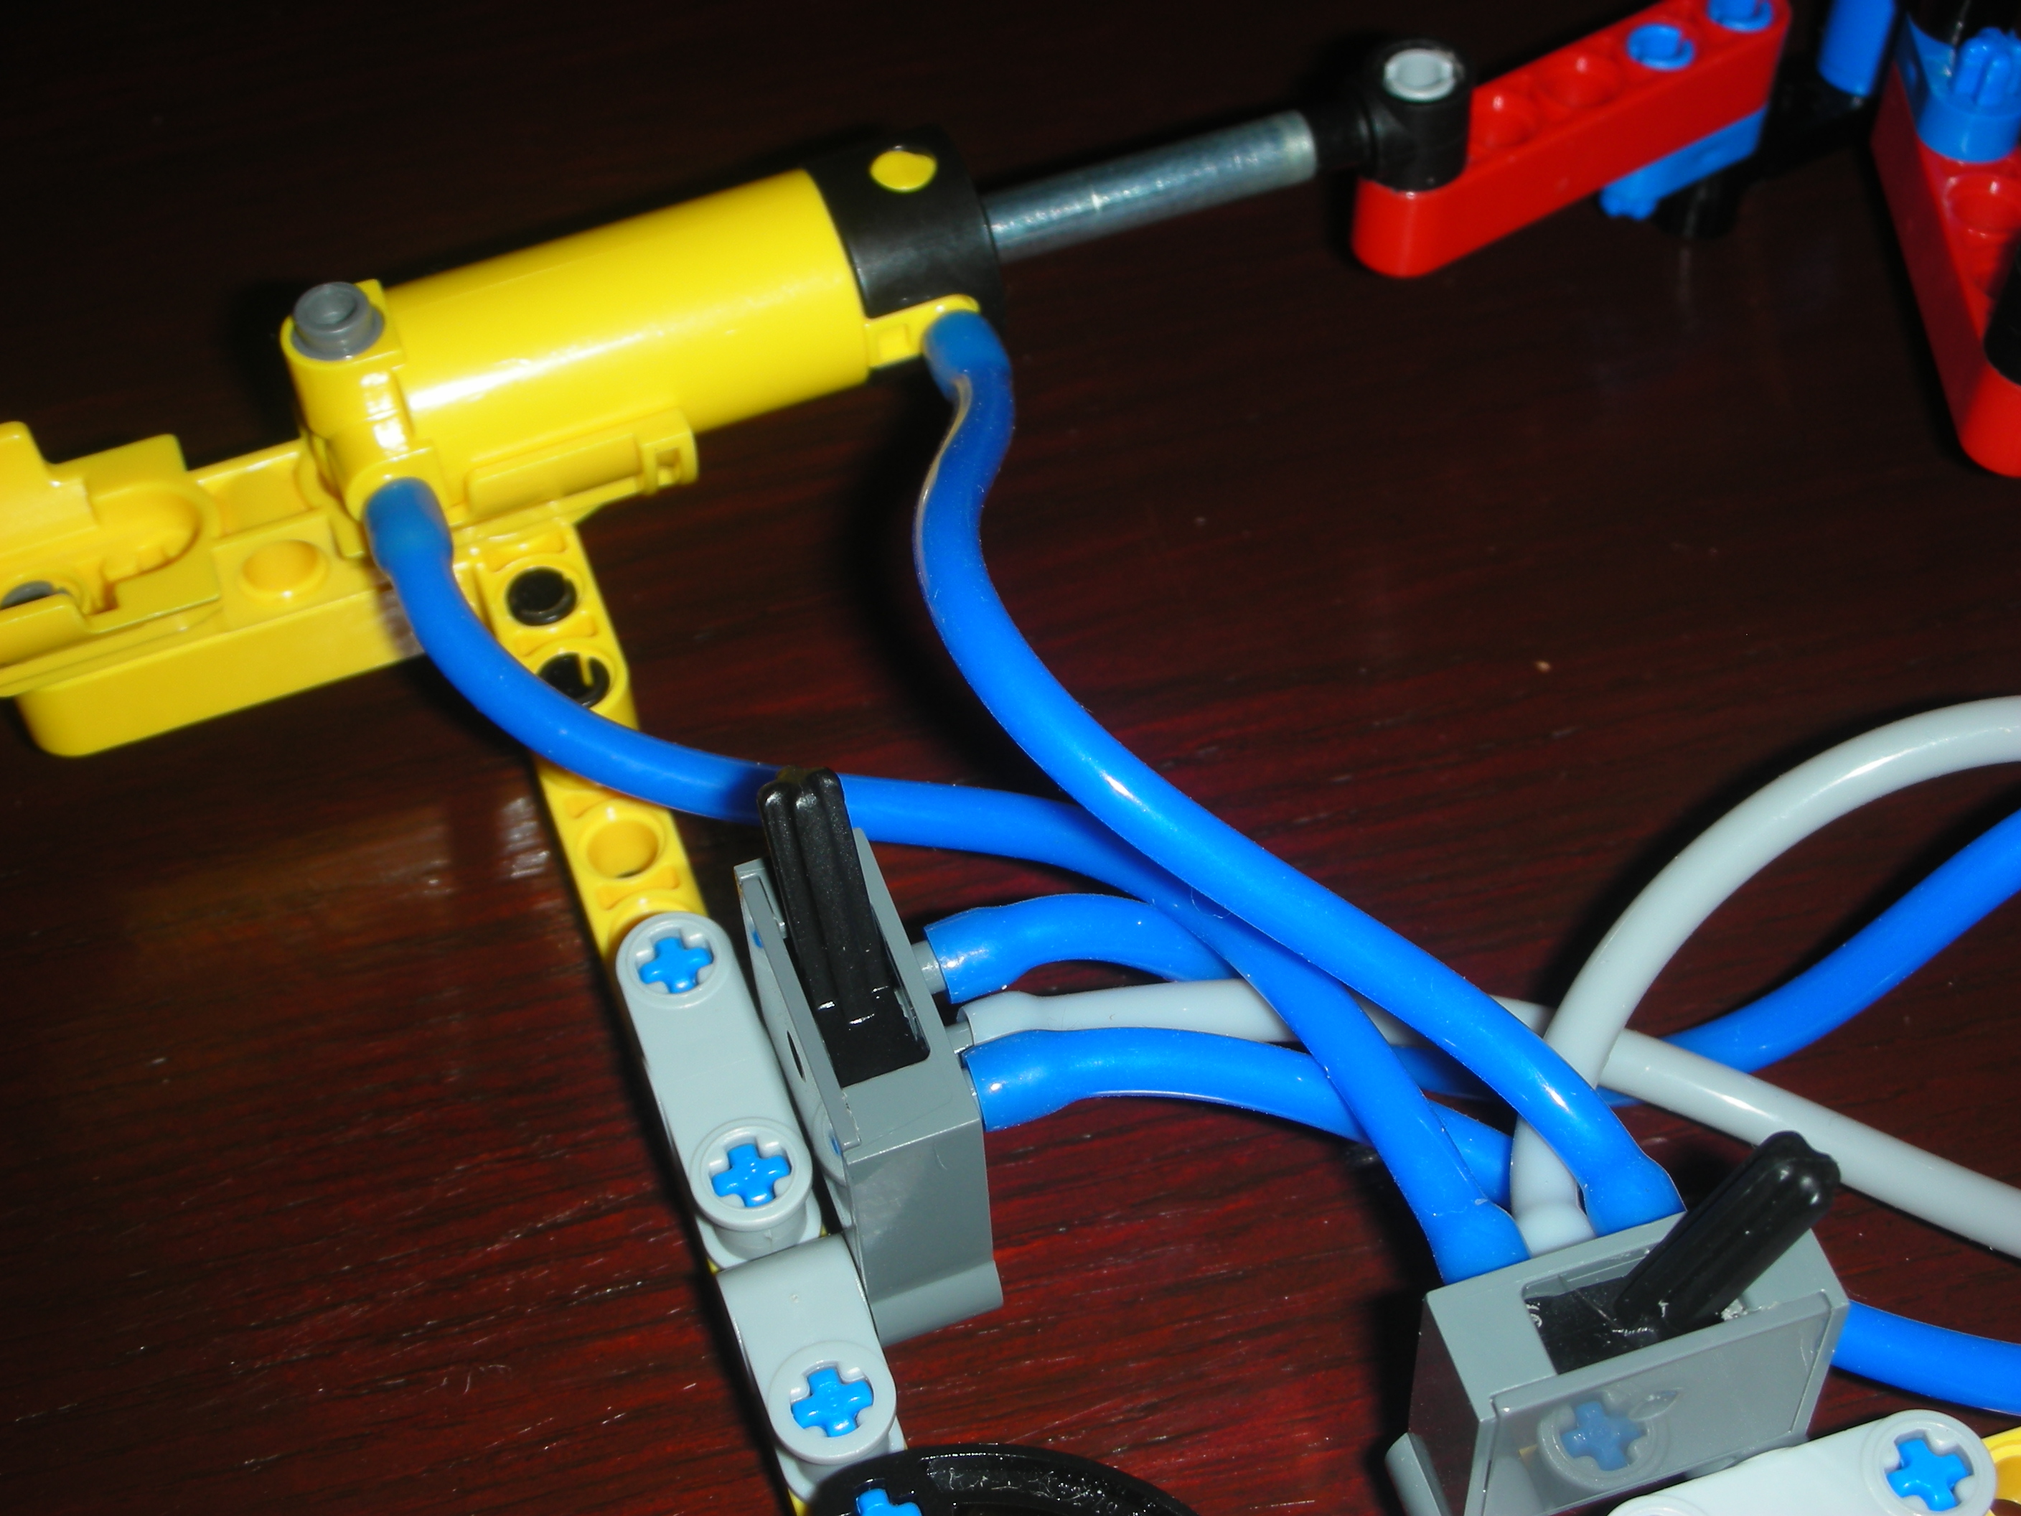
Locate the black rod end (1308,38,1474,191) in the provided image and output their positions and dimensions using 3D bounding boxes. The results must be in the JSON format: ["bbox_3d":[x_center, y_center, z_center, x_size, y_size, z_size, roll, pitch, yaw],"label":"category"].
[{"bbox_3d":[0.027,-0.045,0.254,0.013,0.008,0.007,-16,54,-14],"label":"black rod end"}]

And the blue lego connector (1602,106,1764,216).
[{"bbox_3d":[0.052,-0.048,0.277,0.016,0.008,0.007,-28,58,-22],"label":"blue lego connector"}]

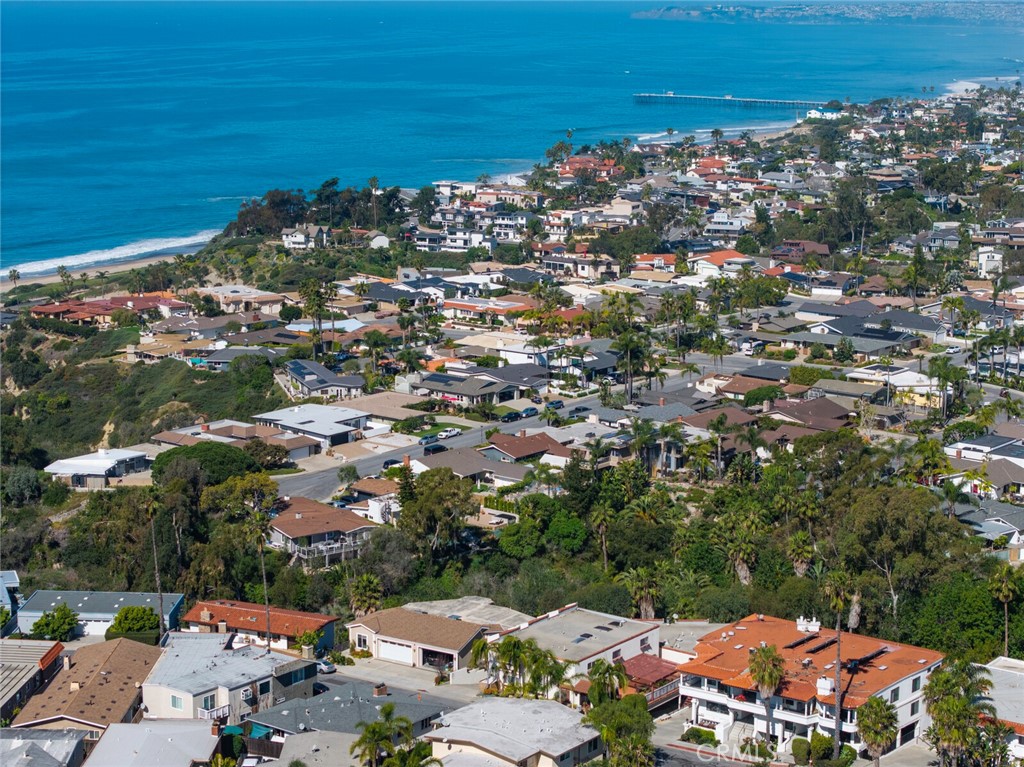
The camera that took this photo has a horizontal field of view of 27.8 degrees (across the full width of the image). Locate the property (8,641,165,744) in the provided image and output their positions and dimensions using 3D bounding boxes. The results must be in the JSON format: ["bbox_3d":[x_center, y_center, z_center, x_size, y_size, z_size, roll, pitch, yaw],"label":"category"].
[{"bbox_3d":[-45.500,34.160,225.910,10.300,4.900,25.800,1,11,3],"label":"property"}]

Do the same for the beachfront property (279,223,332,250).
[{"bbox_3d":[-72.700,-52.550,731.470,17.500,8.300,13.000,3,11,14],"label":"beachfront property"}]

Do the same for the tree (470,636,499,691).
[{"bbox_3d":[-3.040,32.090,237.170,3.600,6.230,3.600,0,11,0],"label":"tree"}]

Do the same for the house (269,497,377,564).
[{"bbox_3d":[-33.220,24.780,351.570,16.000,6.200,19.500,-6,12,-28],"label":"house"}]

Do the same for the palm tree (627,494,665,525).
[{"bbox_3d":[23.860,23.060,370.520,6.600,6.200,6.600,0,11,0],"label":"palm tree"}]

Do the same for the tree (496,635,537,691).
[{"bbox_3d":[0.630,32.050,236.410,4.500,6.810,4.500,0,11,0],"label":"tree"}]

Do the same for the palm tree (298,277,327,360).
[{"bbox_3d":[-50.830,-16.180,529.320,6.800,21.000,6.800,0,11,0],"label":"palm tree"}]

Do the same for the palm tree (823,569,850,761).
[{"bbox_3d":[35.160,30.230,222.300,3.100,21.470,3.100,0,11,0],"label":"palm tree"}]

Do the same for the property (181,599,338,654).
[{"bbox_3d":[-32.200,31.440,266.960,18.000,3.900,9.000,5,12,24],"label":"property"}]

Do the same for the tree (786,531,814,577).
[{"bbox_3d":[44.590,27.300,320.770,4.400,9.000,4.400,0,11,0],"label":"tree"}]

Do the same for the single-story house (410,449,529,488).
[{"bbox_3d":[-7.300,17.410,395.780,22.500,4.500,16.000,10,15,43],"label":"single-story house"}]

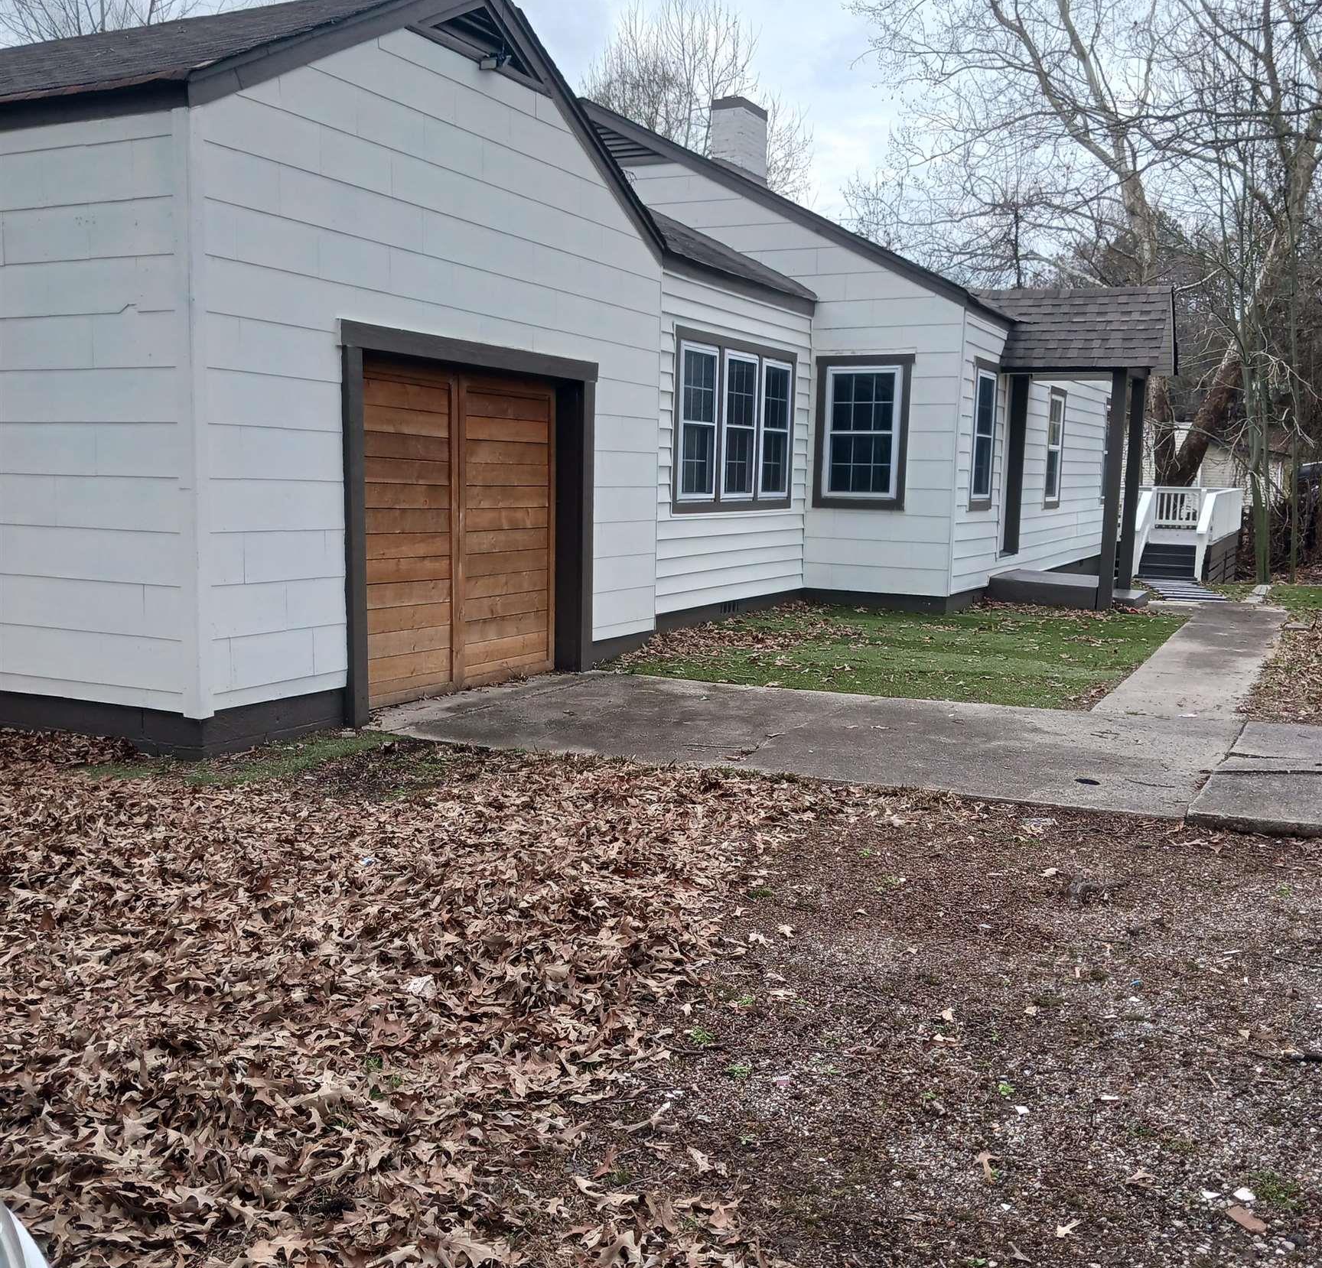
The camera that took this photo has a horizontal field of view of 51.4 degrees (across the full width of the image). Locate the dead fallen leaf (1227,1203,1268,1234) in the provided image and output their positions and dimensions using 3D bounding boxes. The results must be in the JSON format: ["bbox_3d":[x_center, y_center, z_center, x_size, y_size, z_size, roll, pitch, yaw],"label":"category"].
[{"bbox_3d":[1.196,1.191,2.800,0.048,0.018,0.097,-1,7,-21],"label":"dead fallen leaf"}]

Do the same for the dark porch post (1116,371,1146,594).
[{"bbox_3d":[5.581,-1.766,16.268,0.140,2.500,0.140,4,7,26],"label":"dark porch post"}]

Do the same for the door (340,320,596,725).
[{"bbox_3d":[-1.221,-0.736,8.998,0.260,2.255,2.880,4,7,26],"label":"door"}]

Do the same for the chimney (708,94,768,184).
[{"bbox_3d":[1.007,-6.197,17.439,0.429,0.930,0.781,4,7,26],"label":"chimney"}]

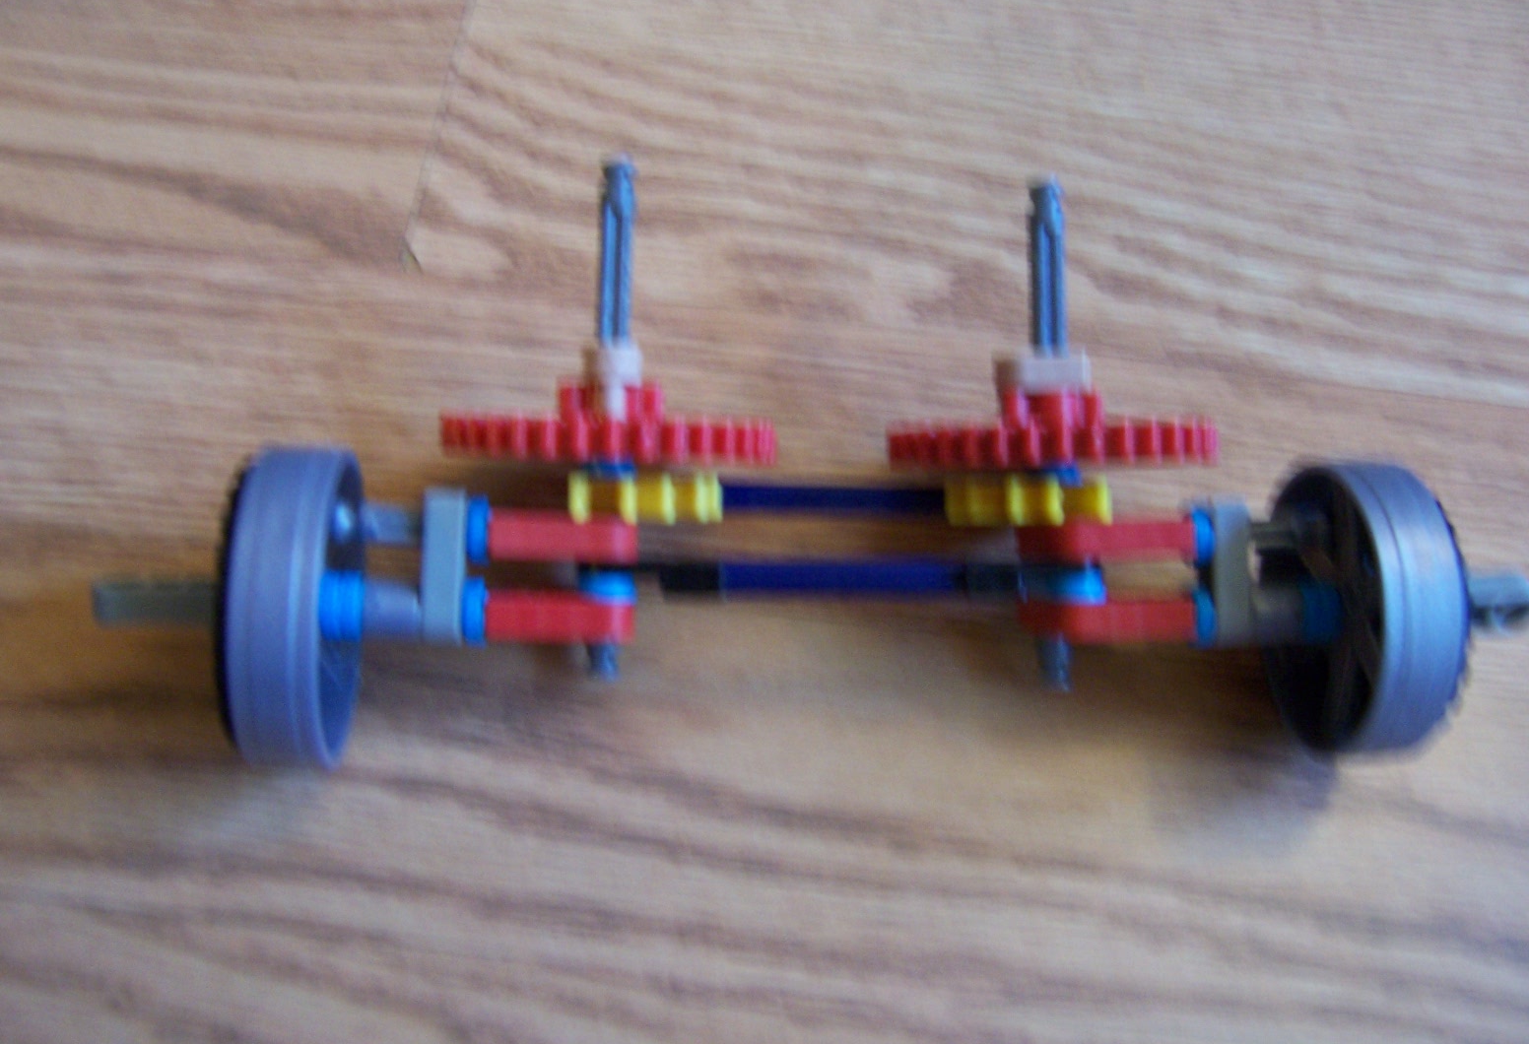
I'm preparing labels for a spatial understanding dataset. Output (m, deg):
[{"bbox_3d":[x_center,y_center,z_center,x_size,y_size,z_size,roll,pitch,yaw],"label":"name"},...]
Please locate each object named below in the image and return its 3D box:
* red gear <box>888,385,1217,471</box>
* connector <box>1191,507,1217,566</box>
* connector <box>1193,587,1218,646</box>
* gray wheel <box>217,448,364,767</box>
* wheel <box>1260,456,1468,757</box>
[{"bbox_3d":[0.049,-0.017,0.249,0.056,0.056,0.013,-1,93,0],"label":"red gear"},{"bbox_3d":[0.076,0.003,0.252,0.004,0.010,0.010,0,90,-3],"label":"connector"},{"bbox_3d":[0.077,0.017,0.255,0.004,0.011,0.011,0,90,-2],"label":"connector"},{"bbox_3d":[-0.075,0.014,0.235,0.014,0.051,0.051,0,92,-8],"label":"gray wheel"},{"bbox_3d":[0.105,0.015,0.259,0.014,0.051,0.051,0,92,-2],"label":"wheel"}]

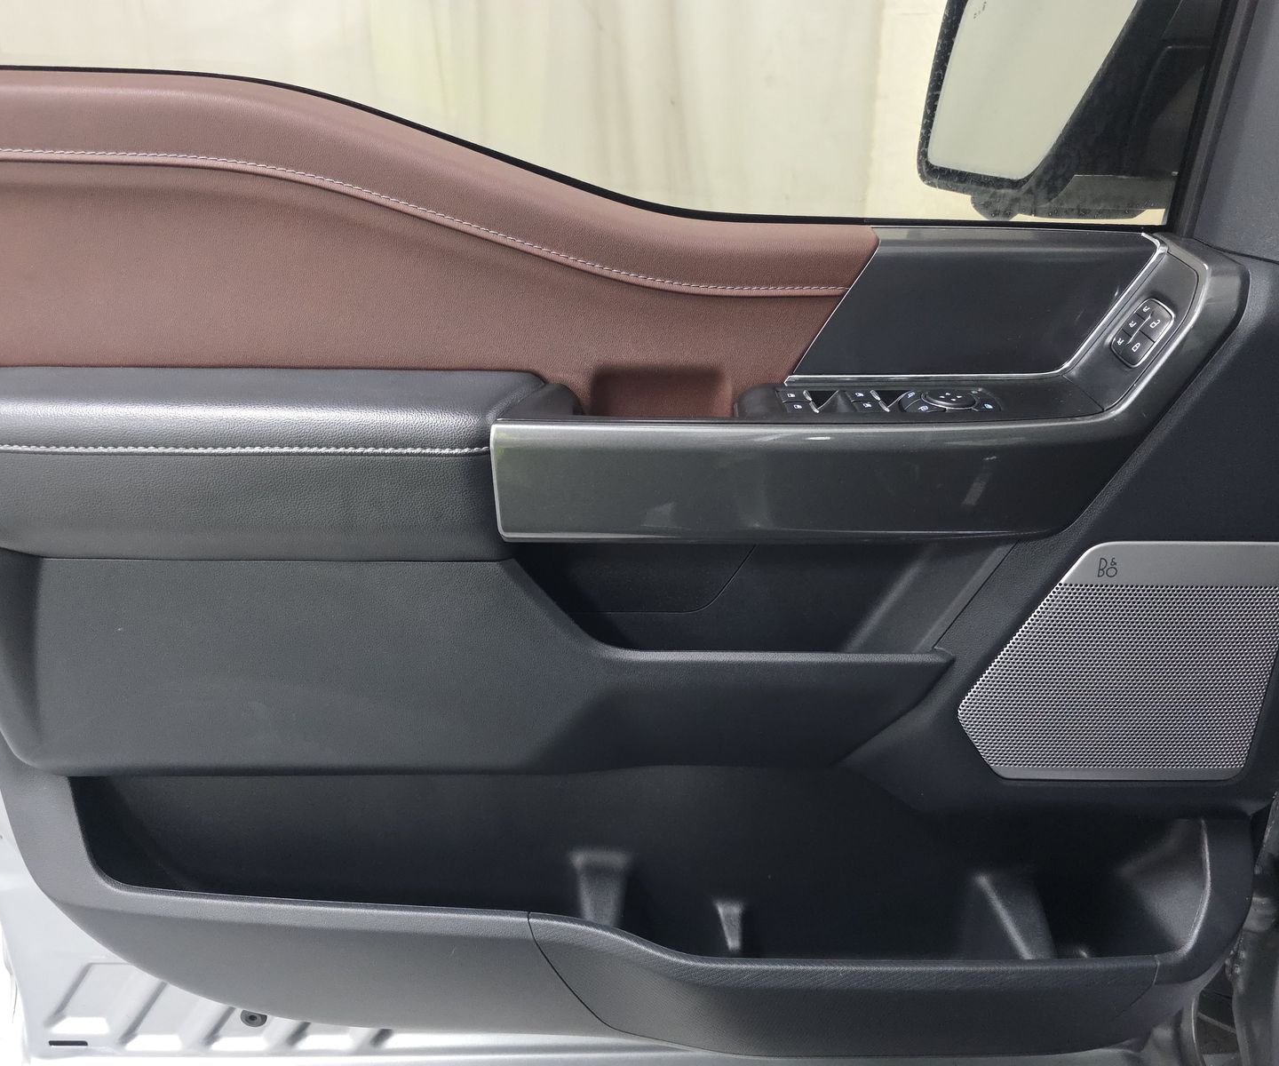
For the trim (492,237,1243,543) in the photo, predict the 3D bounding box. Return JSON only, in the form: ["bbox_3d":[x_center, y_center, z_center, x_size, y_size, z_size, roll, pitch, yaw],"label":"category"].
[{"bbox_3d":[0.169,-0.109,0.668,0.530,0.197,0.133,0,19,0],"label":"trim"}]

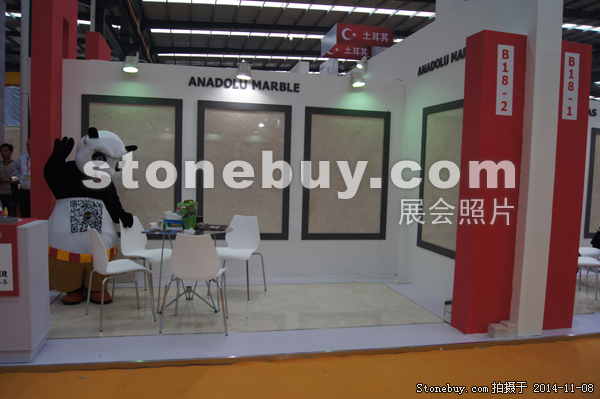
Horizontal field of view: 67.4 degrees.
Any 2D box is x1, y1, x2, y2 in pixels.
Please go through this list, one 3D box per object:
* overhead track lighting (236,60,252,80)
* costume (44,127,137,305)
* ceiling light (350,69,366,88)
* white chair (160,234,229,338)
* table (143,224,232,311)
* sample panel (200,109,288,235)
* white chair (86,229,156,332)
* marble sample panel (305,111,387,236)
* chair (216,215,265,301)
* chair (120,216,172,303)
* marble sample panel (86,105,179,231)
[{"bbox_3d":[-0.619,-1.427,5.013,0.155,0.190,0.170,1,4,-11],"label":"overhead track lighting"},{"bbox_3d":[-2.060,0.149,4.421,0.840,1.670,0.650,0,5,-25],"label":"costume"},{"bbox_3d":[0.692,-1.408,5.276,0.155,0.190,0.170,1,4,-11],"label":"ceiling light"},{"bbox_3d":[-0.832,0.657,3.740,0.530,0.810,0.490,2,4,0],"label":"white chair"},{"bbox_3d":[-1.028,0.653,4.224,0.780,0.746,0.780,1,4,-11],"label":"table"},{"bbox_3d":[-0.650,-0.316,5.308,0.959,1.480,0.050,1,4,-11],"label":"sample panel"},{"bbox_3d":[-1.563,0.628,3.856,0.490,0.810,0.530,-1,4,-36],"label":"white chair"},{"bbox_3d":[0.575,-0.298,5.538,1.000,1.521,0.050,1,4,-11],"label":"marble sample panel"},{"bbox_3d":[-0.656,0.597,4.783,0.530,0.810,0.490,3,4,15],"label":"chair"},{"bbox_3d":[-1.539,0.589,4.498,0.490,0.810,0.530,3,4,19],"label":"chair"},{"bbox_3d":[-1.882,-0.334,5.076,0.945,1.466,0.050,1,4,-11],"label":"marble sample panel"}]

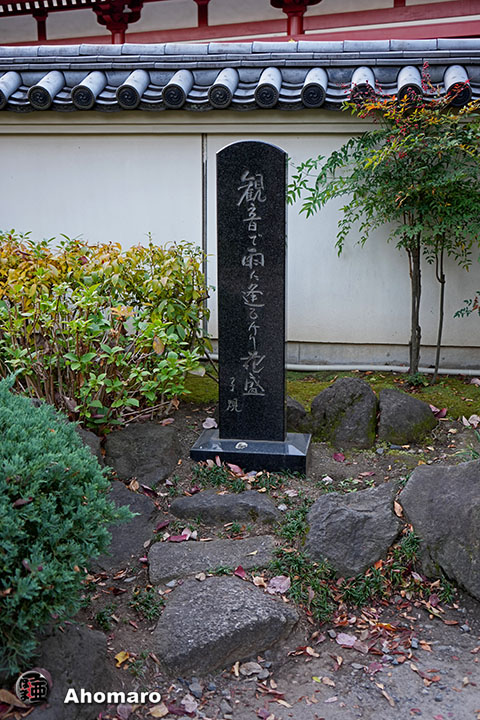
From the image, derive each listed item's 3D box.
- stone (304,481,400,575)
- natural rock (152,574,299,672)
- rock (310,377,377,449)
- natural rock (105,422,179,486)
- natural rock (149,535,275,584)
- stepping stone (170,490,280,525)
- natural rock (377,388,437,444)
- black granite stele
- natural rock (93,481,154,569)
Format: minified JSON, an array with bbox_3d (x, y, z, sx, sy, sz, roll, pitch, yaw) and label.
[{"bbox_3d":[0.410,0.621,2.882,0.335,0.290,0.322,0,12,0],"label":"stone"},{"bbox_3d":[-0.054,0.852,2.535,0.449,0.162,0.367,-4,12,-18],"label":"natural rock"},{"bbox_3d":[0.501,0.253,3.800,0.306,0.325,0.292,0,12,0],"label":"rock"},{"bbox_3d":[-0.425,0.404,3.434,0.319,0.238,0.309,0,12,0],"label":"natural rock"},{"bbox_3d":[-0.106,0.730,2.867,0.456,0.093,0.258,-2,12,-8],"label":"natural rock"},{"bbox_3d":[-0.058,0.595,3.154,0.442,0.092,0.195,0,12,0],"label":"stepping stone"},{"bbox_3d":[0.821,0.277,3.863,0.268,0.245,0.290,0,12,0],"label":"natural rock"},{"bbox_3d":[0.058,-0.226,3.449,0.513,1.432,0.325,2,12,9],"label":"black granite stele"},{"bbox_3d":[-0.460,0.621,2.944,0.271,0.261,0.403,0,12,0],"label":"natural rock"}]

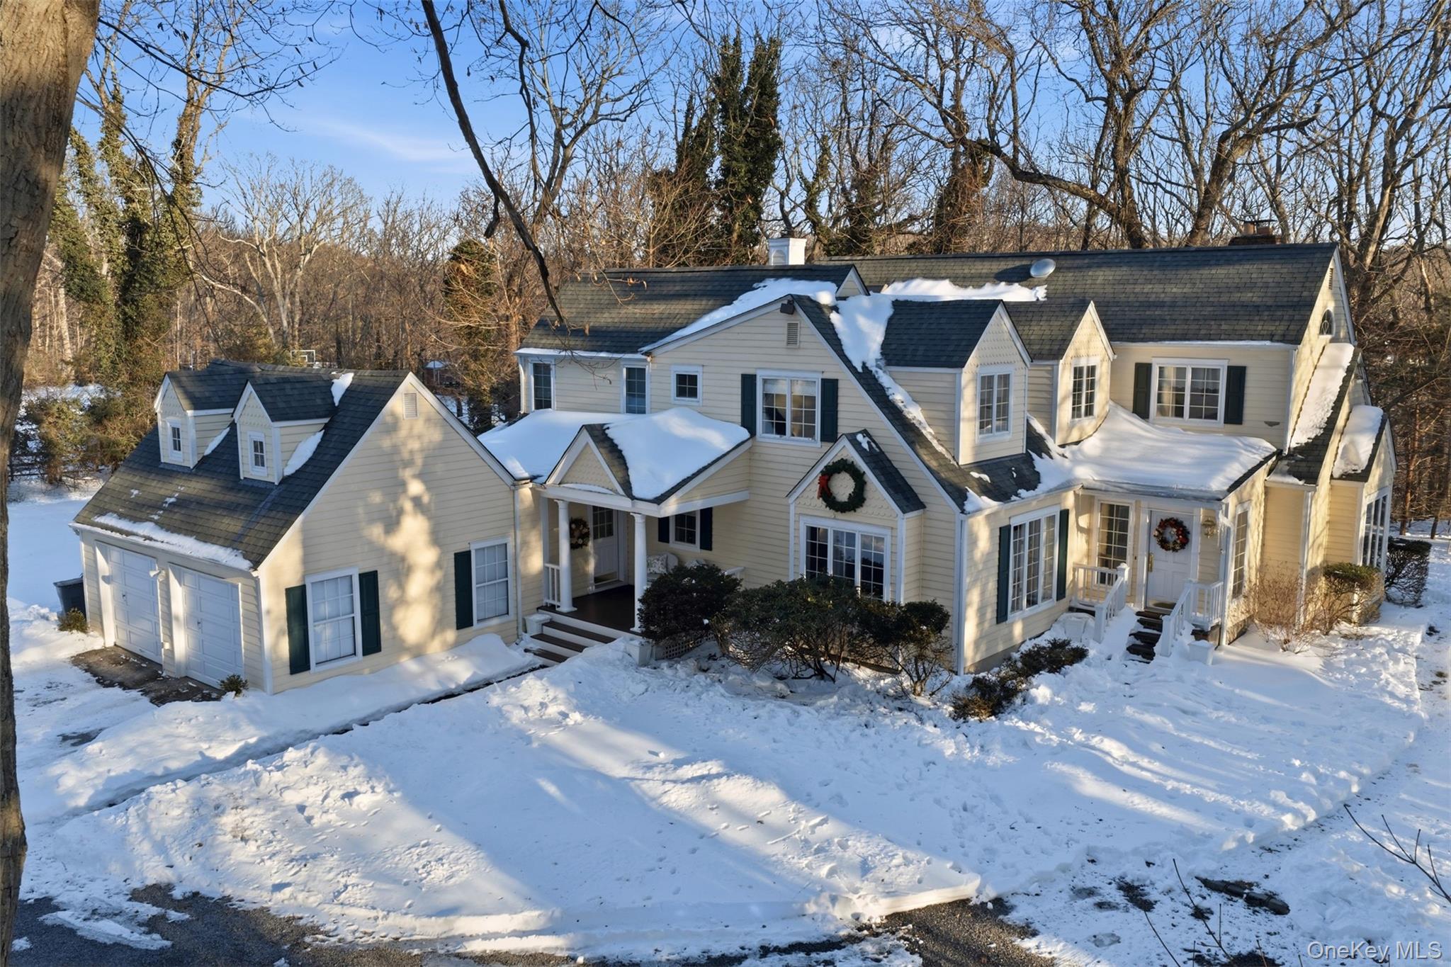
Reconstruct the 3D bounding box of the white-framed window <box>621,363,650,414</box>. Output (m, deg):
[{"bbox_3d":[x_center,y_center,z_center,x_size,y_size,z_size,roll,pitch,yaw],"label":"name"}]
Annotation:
[{"bbox_3d":[-1.909,-1.895,23.853,0.820,1.300,0.100,7,11,39],"label":"white-framed window"}]

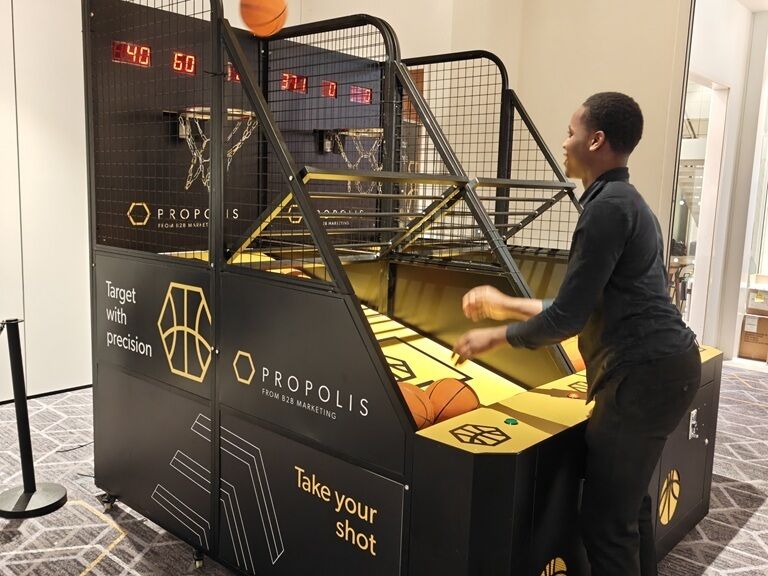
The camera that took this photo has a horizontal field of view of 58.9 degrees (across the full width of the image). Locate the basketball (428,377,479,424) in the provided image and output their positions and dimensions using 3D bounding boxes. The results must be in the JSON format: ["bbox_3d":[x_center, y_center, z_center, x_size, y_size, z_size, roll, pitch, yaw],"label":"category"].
[{"bbox_3d":[0.219,0.394,2.235,0.192,0.192,0.192,2,7,0],"label":"basketball"}]

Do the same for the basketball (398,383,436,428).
[{"bbox_3d":[0.064,0.391,2.130,0.192,0.192,0.192,8,9,40],"label":"basketball"}]

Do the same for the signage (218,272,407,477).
[{"bbox_3d":[-0.273,0.246,2.277,0.920,0.520,0.030,8,9,40],"label":"signage"}]

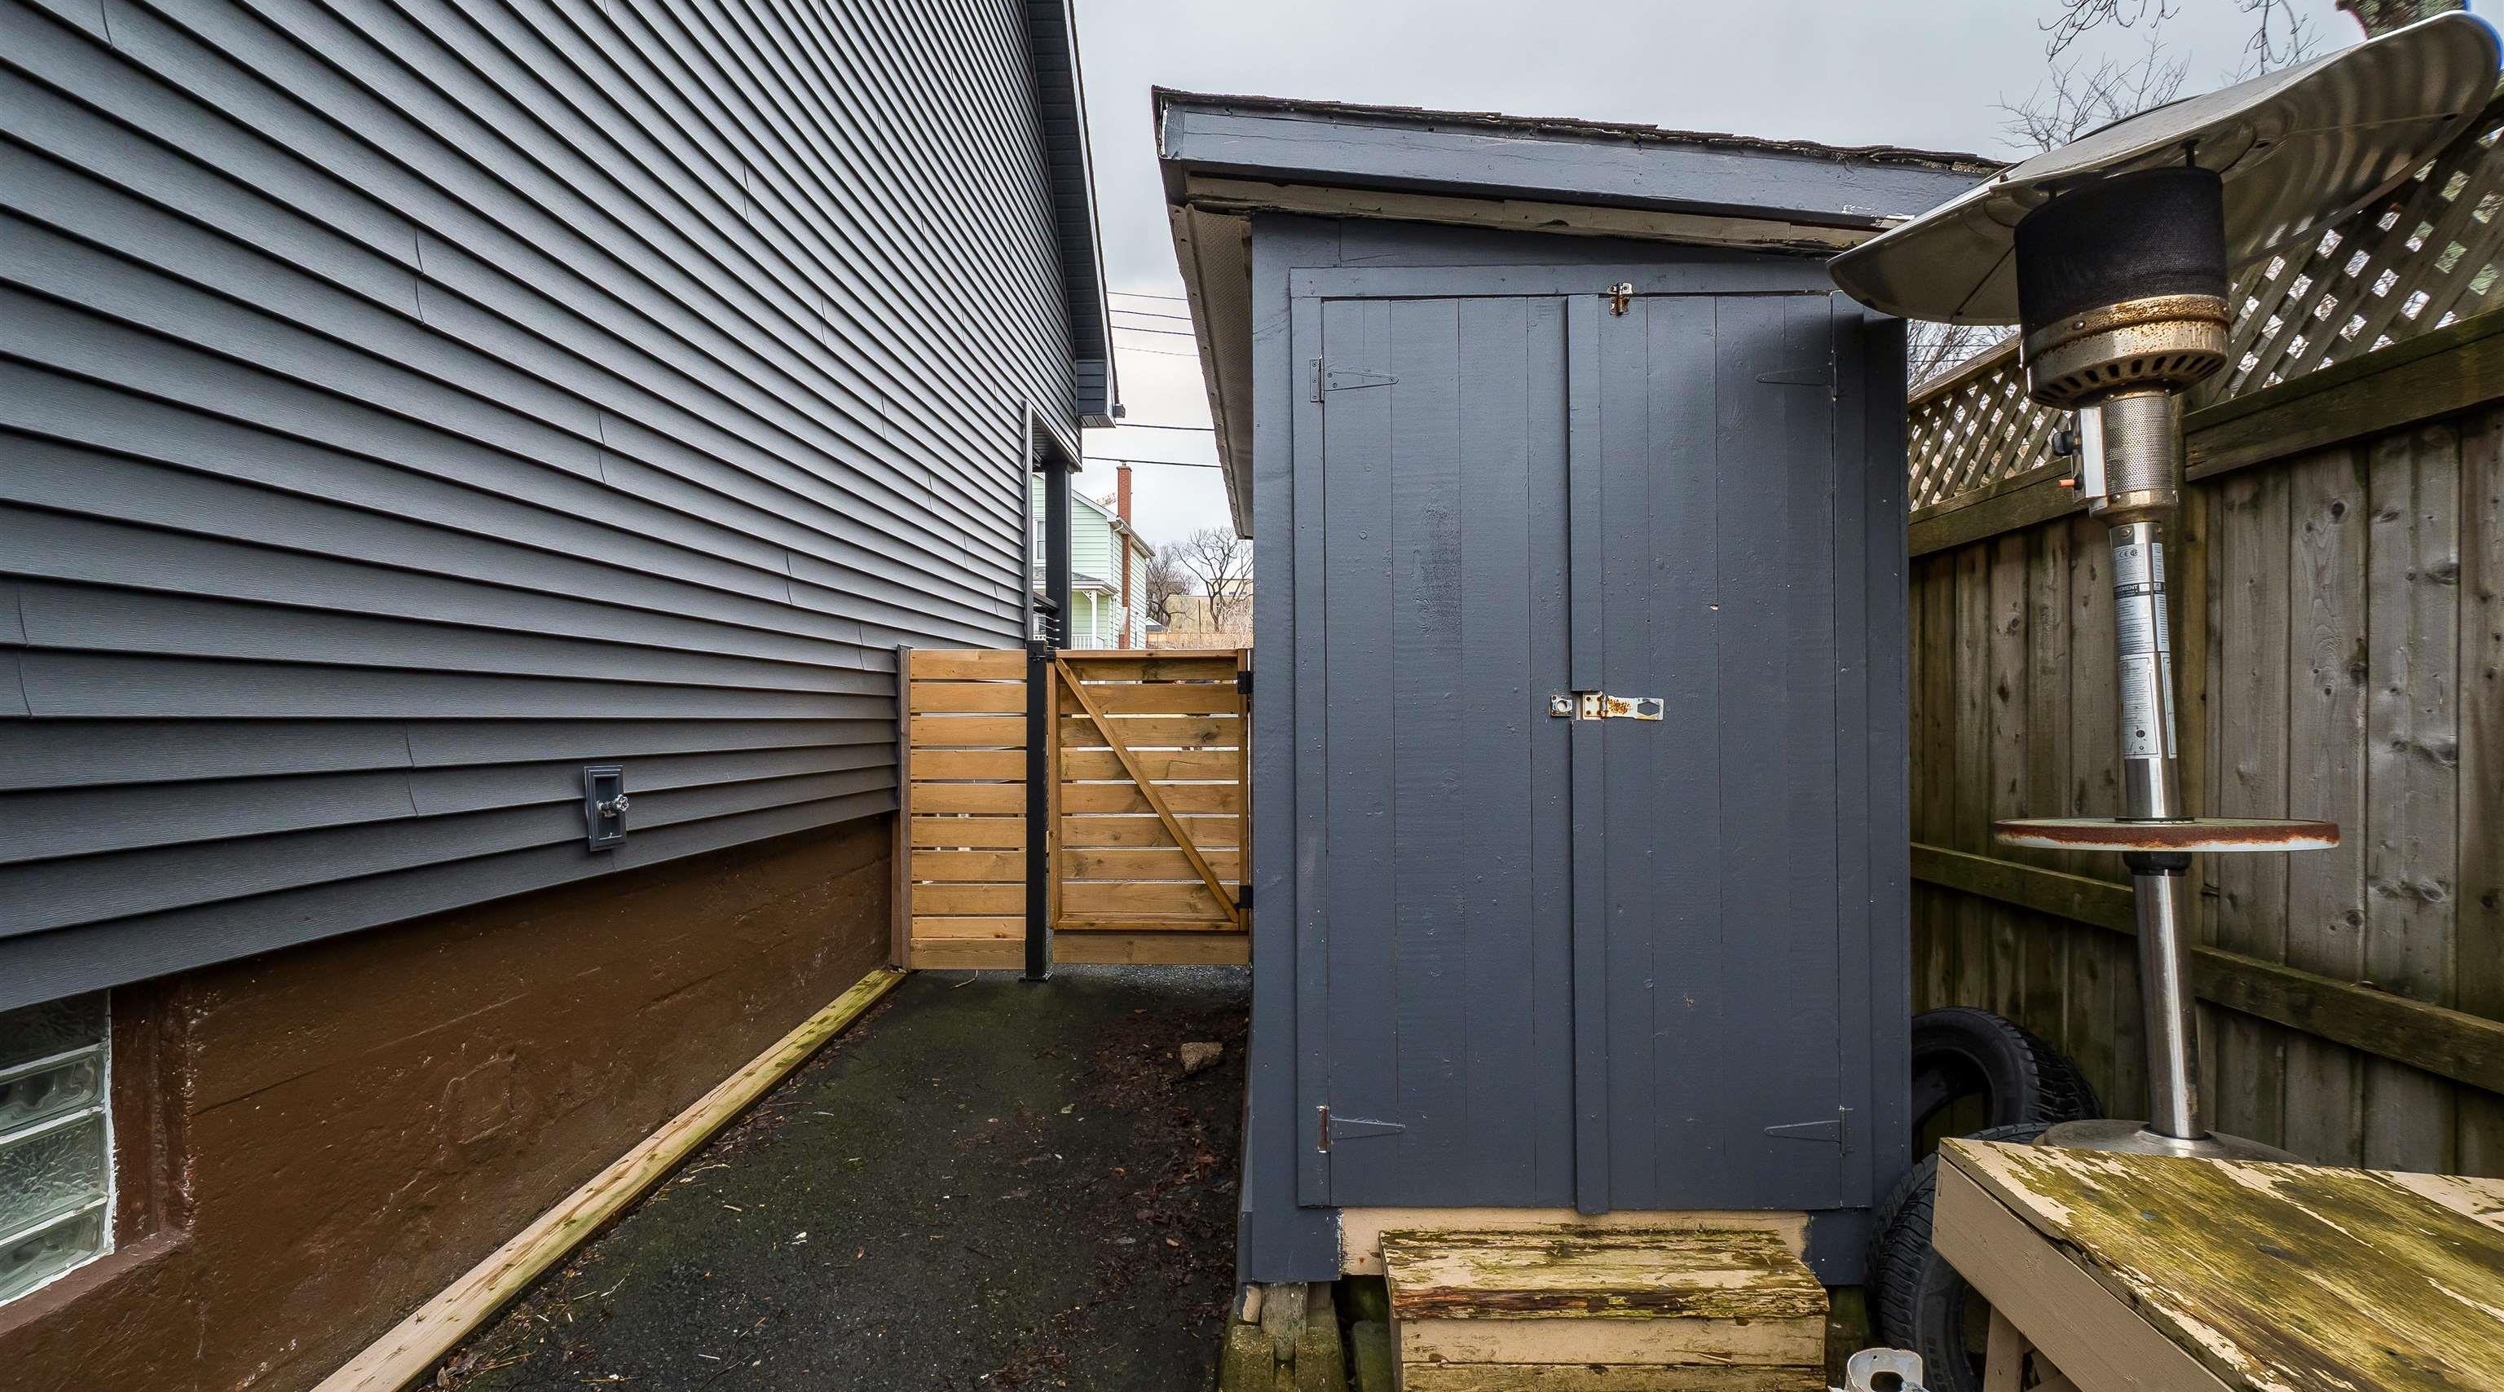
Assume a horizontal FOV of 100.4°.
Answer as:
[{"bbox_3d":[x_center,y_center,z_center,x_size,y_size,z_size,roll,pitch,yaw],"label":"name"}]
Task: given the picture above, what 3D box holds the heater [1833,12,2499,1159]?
[{"bbox_3d":[1.475,0.235,1.690,0.820,2.180,0.820,-2,-1,0],"label":"heater"}]

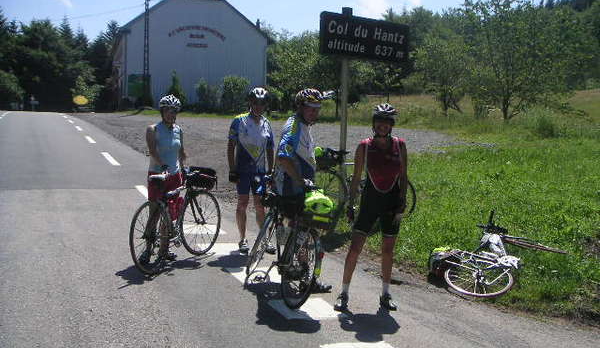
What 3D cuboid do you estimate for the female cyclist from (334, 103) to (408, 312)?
[{"bbox_3d":[0.555,0.269,5.206,0.560,1.640,0.350,2,7,2],"label":"female cyclist"}]

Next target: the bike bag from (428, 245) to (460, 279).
[{"bbox_3d":[1.430,0.863,6.520,0.290,0.200,0.200,-21,27,-32],"label":"bike bag"}]

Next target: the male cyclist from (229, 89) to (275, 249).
[{"bbox_3d":[-0.518,-0.031,6.966,0.510,1.750,0.320,1,7,-10],"label":"male cyclist"}]

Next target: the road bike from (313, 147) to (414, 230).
[{"bbox_3d":[0.853,0.134,9.283,1.670,0.970,0.460,1,10,-10],"label":"road bike"}]

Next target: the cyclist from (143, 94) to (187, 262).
[{"bbox_3d":[-1.329,0.049,6.476,0.470,1.650,0.370,-2,8,-30],"label":"cyclist"}]

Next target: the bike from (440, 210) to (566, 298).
[{"bbox_3d":[2.060,0.830,6.870,1.640,0.480,0.960,-21,27,-32],"label":"bike"}]

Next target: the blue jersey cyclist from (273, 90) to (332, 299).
[{"bbox_3d":[0.051,0.144,5.692,0.460,1.740,0.470,5,7,24],"label":"blue jersey cyclist"}]

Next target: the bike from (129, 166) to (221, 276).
[{"bbox_3d":[-1.161,0.411,6.413,0.460,0.960,1.670,7,8,22],"label":"bike"}]

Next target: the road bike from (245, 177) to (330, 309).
[{"bbox_3d":[-0.146,0.534,5.663,0.460,0.980,1.670,12,2,-25],"label":"road bike"}]

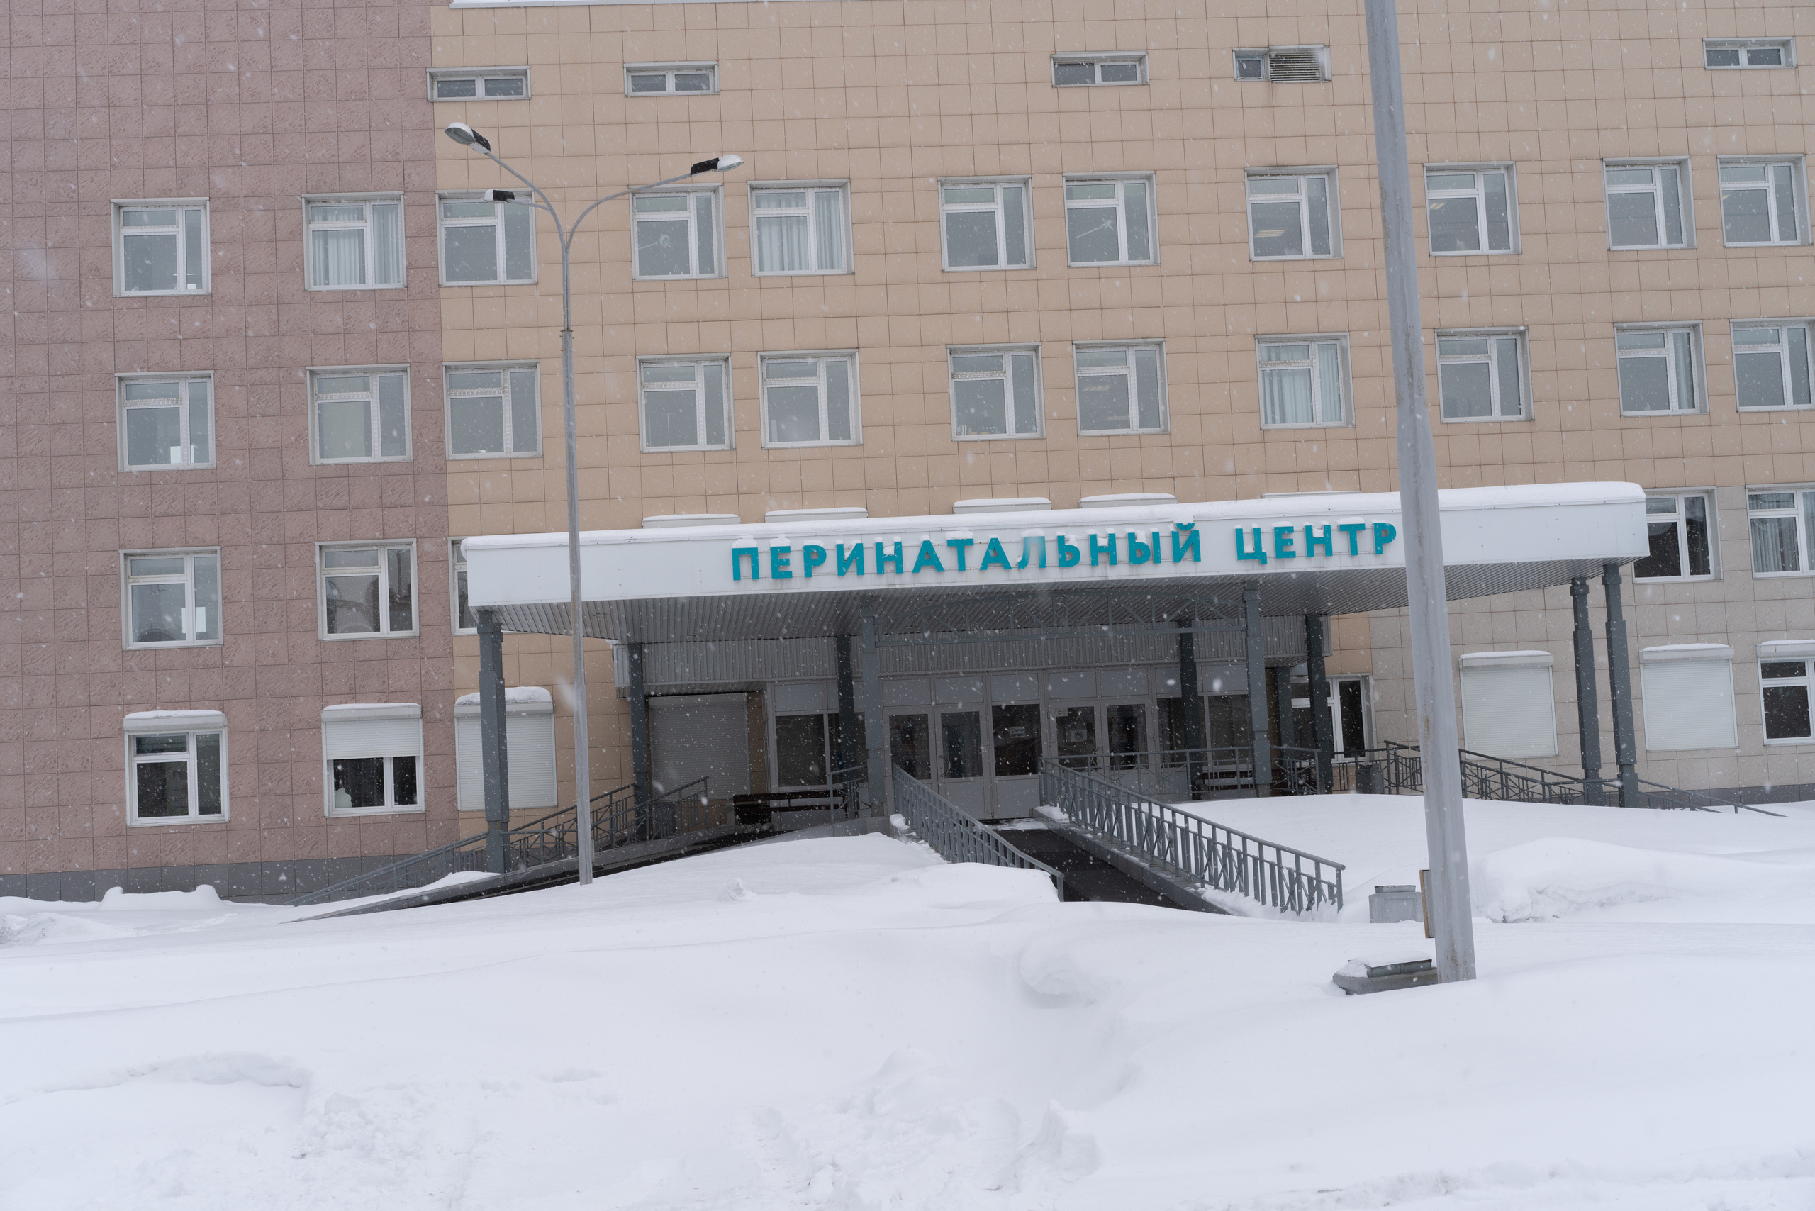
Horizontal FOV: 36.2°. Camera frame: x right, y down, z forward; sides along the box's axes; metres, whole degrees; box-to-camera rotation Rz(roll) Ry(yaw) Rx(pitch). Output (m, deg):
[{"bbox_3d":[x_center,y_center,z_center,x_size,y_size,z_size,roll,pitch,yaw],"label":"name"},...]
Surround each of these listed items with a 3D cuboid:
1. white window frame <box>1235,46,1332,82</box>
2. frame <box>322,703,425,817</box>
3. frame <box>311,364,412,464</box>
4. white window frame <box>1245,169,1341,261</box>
[{"bbox_3d":[7.338,-10.589,54.402,1.930,0.663,0.300,-2,-5,-6],"label":"white window frame"},{"bbox_3d":[-9.817,2.862,51.007,1.800,1.991,0.250,-2,-6,-5],"label":"frame"},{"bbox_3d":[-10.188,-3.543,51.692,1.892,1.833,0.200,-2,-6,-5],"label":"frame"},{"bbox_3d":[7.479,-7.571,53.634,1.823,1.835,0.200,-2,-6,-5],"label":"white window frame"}]

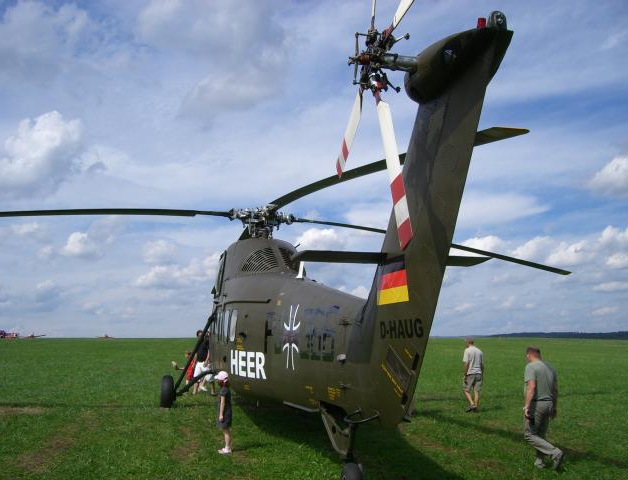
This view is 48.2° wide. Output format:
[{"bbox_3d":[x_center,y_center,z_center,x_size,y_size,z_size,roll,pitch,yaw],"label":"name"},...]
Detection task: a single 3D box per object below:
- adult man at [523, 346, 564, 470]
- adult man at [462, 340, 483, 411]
[{"bbox_3d":[3.250,2.345,9.921,0.520,1.700,0.600,4,-9,-25],"label":"adult man"},{"bbox_3d":[3.800,3.219,16.765,0.500,1.750,0.420,2,-8,-15],"label":"adult man"}]

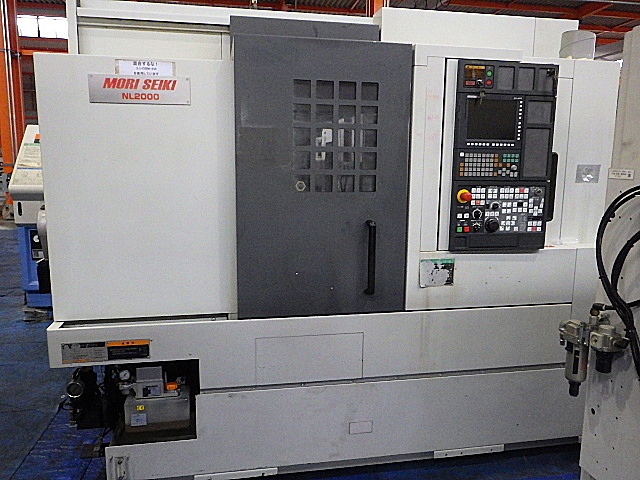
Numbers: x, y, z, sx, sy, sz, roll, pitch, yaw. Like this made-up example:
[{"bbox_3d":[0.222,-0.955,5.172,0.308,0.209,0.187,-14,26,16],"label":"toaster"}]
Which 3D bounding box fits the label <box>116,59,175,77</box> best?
[{"bbox_3d":[-0.648,-0.639,1.927,0.211,0.057,0.005,-1,9,-10],"label":"label"}]

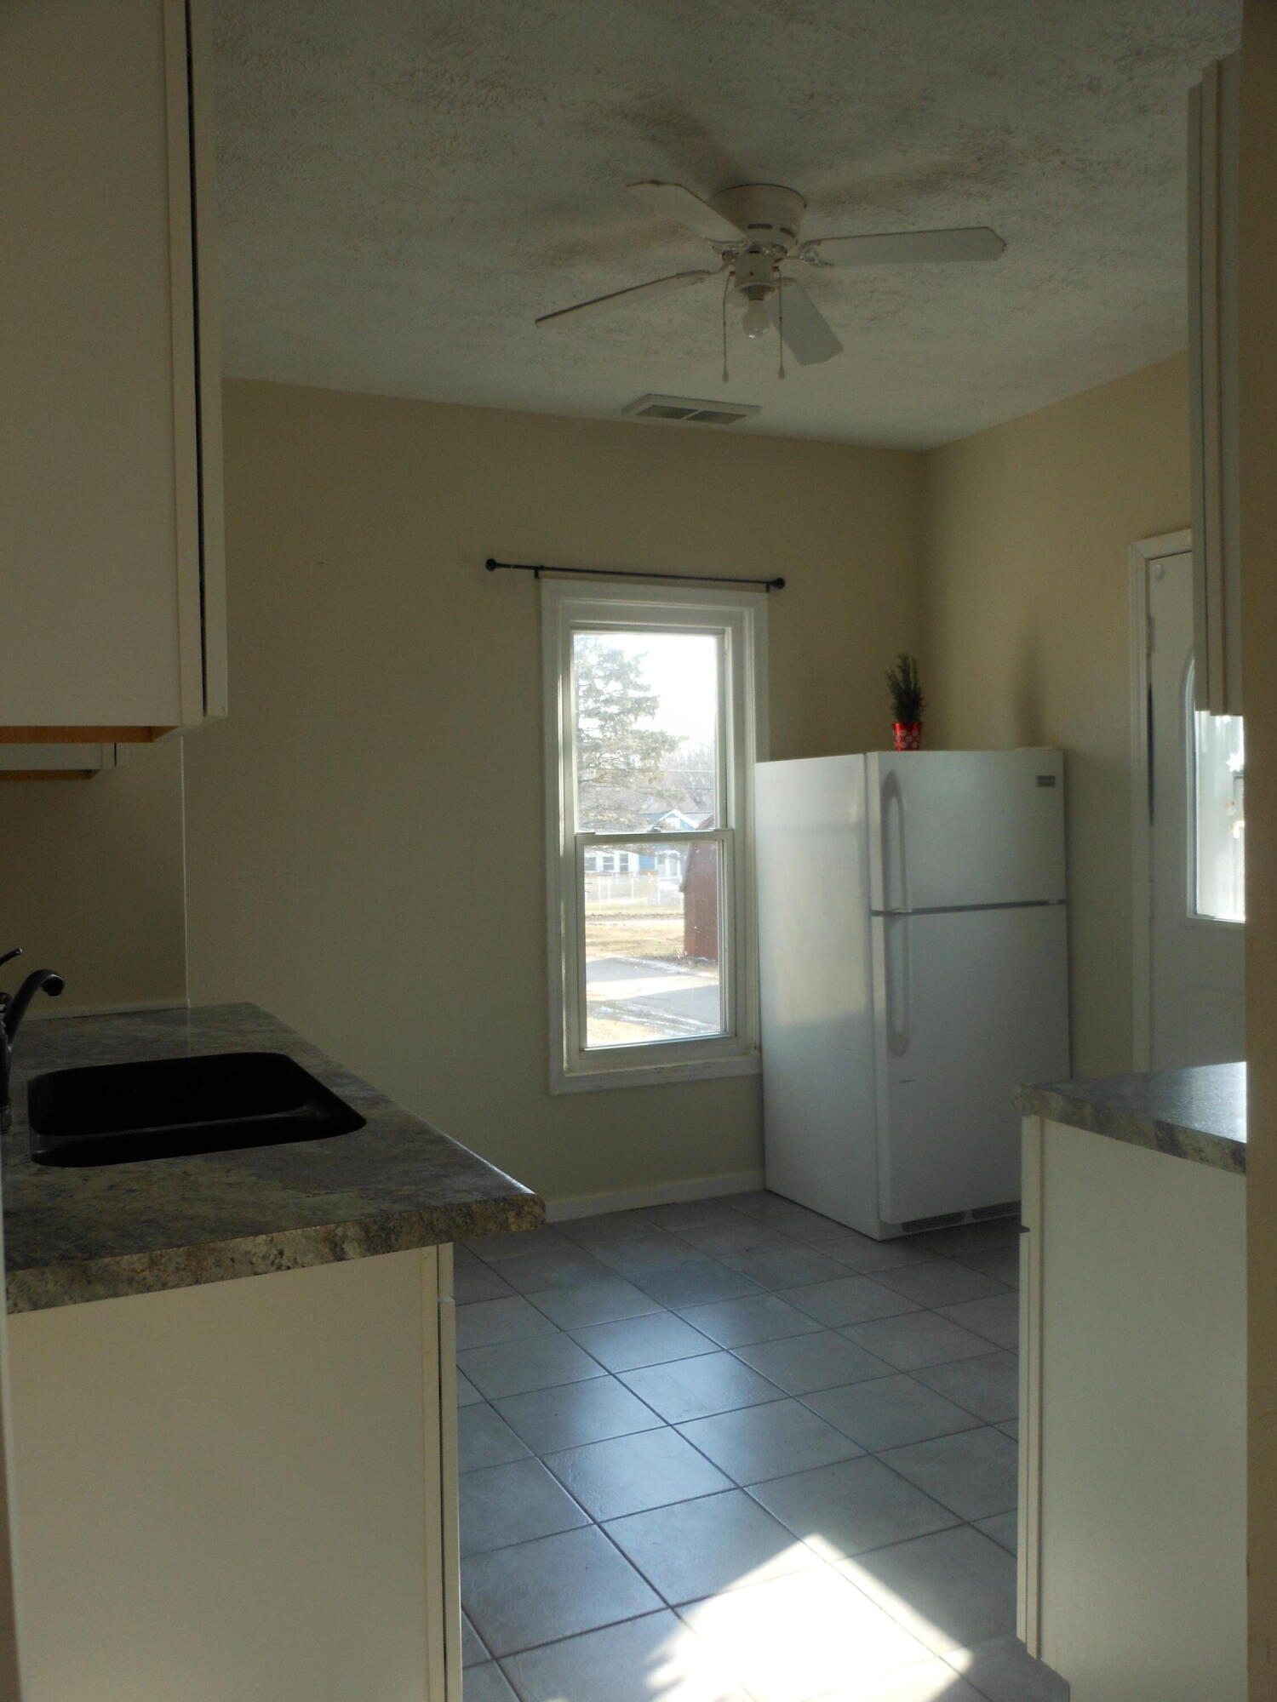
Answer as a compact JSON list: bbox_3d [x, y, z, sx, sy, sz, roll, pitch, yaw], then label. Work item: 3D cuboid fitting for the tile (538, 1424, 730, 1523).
[{"bbox_3d":[-0.003,1.257,2.780,0.303,0.010,0.303,-2,2,-25],"label":"tile"}]

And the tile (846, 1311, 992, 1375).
[{"bbox_3d":[0.691,1.217,3.418,0.302,0.010,0.302,-1,2,-25],"label":"tile"}]

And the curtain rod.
[{"bbox_3d":[0.008,-0.902,4.555,1.088,0.055,0.080,-2,2,-25],"label":"curtain rod"}]

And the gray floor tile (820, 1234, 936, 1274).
[{"bbox_3d":[0.717,1.211,4.140,0.303,0.010,0.303,-2,2,-25],"label":"gray floor tile"}]

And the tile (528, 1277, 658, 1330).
[{"bbox_3d":[-0.117,1.229,3.730,0.303,0.010,0.303,-2,2,-25],"label":"tile"}]

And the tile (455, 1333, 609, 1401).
[{"bbox_3d":[-0.265,1.233,3.301,0.302,0.010,0.302,-1,2,-25],"label":"tile"}]

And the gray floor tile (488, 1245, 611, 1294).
[{"bbox_3d":[-0.248,1.224,4.008,0.303,0.010,0.303,-2,2,-25],"label":"gray floor tile"}]

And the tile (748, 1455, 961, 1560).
[{"bbox_3d":[0.406,1.248,2.619,0.303,0.010,0.303,-2,2,-25],"label":"tile"}]

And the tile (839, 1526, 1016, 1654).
[{"bbox_3d":[0.539,1.259,2.354,0.303,0.010,0.303,-2,2,-25],"label":"tile"}]

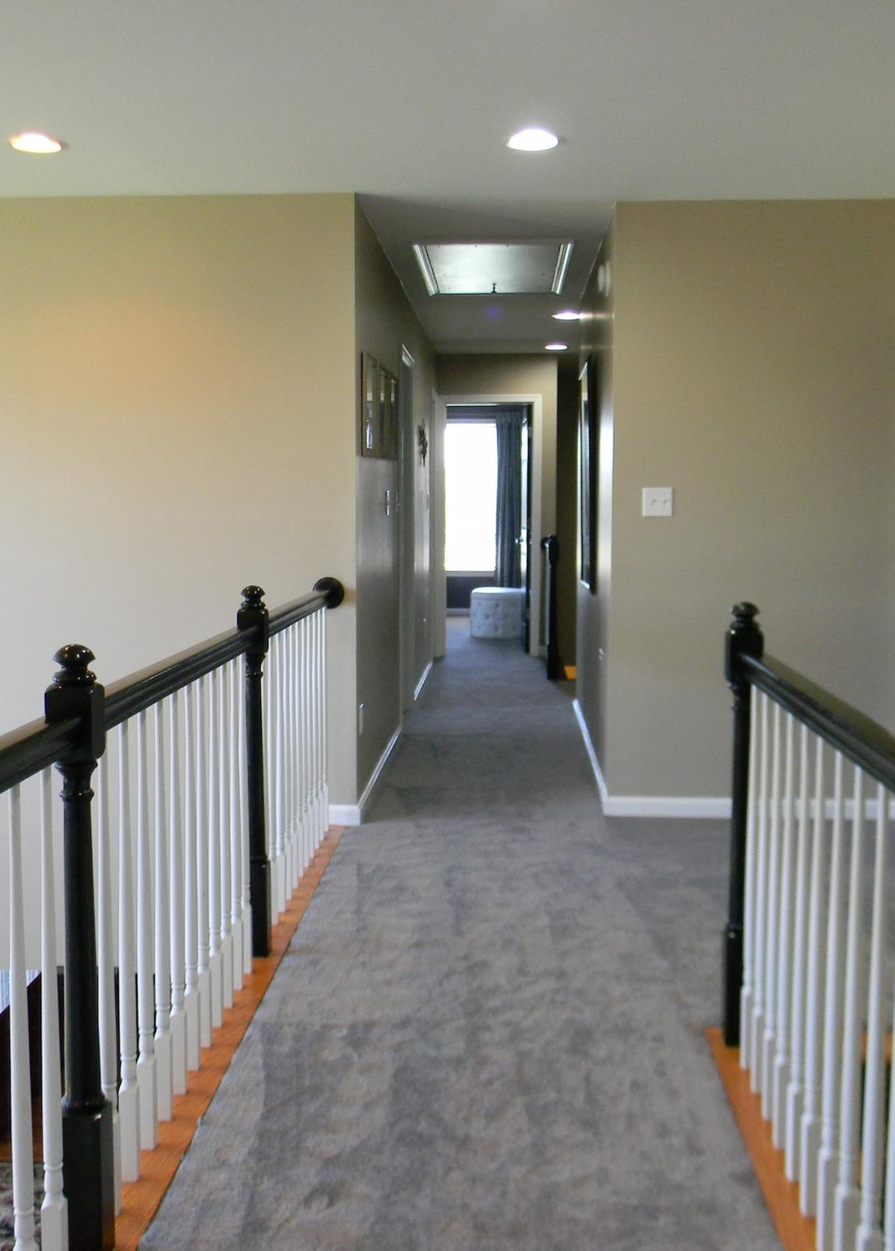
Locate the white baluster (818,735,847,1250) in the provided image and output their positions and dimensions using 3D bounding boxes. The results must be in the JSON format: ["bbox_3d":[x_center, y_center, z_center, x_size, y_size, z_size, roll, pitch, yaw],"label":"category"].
[{"bbox_3d":[0.651,0.642,2.285,0.032,0.875,0.032,0,6,3],"label":"white baluster"}]

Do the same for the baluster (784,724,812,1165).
[{"bbox_3d":[0.663,0.618,2.528,0.032,0.875,0.032,0,6,3],"label":"baluster"}]

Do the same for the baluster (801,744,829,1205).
[{"bbox_3d":[0.657,0.630,2.407,0.032,0.875,0.032,0,6,3],"label":"baluster"}]

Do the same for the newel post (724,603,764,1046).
[{"bbox_3d":[0.689,0.469,3.162,0.075,1.047,0.075,0,6,3],"label":"newel post"}]

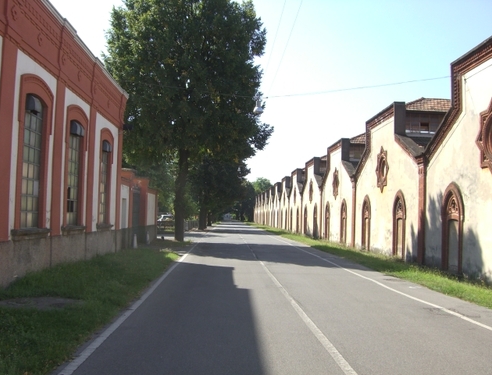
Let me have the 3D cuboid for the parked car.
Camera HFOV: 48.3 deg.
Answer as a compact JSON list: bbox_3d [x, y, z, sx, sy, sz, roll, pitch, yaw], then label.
[{"bbox_3d":[-8.700,3.800,60.500,1.740,1.500,4.100,1,-3,12],"label":"parked car"}]

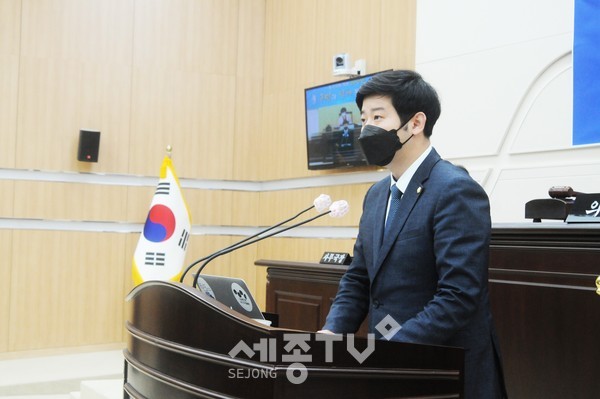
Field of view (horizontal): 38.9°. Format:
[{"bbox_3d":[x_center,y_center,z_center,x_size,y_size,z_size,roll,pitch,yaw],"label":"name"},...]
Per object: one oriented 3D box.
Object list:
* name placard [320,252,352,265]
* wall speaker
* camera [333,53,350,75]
[{"bbox_3d":[0.263,0.424,6.060,0.086,0.083,0.290,3,-3,-33],"label":"name placard"},{"bbox_3d":[-2.255,-0.564,9.080,0.205,0.315,0.190,3,5,-27],"label":"wall speaker"},{"bbox_3d":[0.401,-1.318,8.250,0.140,0.190,0.145,0,-3,20],"label":"camera"}]

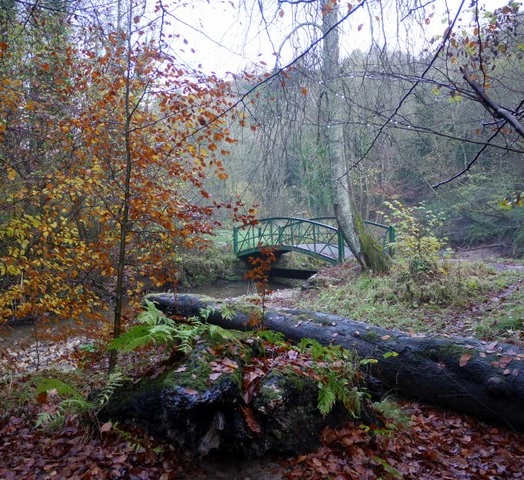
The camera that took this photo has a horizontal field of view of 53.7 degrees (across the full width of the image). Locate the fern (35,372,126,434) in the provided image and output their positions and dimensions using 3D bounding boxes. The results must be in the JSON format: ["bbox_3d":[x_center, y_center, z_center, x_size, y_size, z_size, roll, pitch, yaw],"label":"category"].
[{"bbox_3d":[-1.315,1.184,3.750,0.646,0.380,0.600,0,2,0],"label":"fern"}]

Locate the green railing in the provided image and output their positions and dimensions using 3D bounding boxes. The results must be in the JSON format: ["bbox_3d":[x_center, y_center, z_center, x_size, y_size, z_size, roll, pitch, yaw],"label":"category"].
[{"bbox_3d":[1.941,-0.127,21.983,3.129,1.664,6.538,-2,3,-40],"label":"green railing"}]

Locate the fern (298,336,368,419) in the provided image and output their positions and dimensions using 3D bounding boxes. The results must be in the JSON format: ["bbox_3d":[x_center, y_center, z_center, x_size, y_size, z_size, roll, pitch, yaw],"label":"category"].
[{"bbox_3d":[0.483,0.963,3.600,0.472,0.517,0.450,0,2,0],"label":"fern"}]

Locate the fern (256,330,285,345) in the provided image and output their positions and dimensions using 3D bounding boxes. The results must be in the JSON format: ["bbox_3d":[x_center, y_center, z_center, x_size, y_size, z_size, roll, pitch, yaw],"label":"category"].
[{"bbox_3d":[0.065,0.744,3.950,0.207,0.110,0.200,0,2,0],"label":"fern"}]

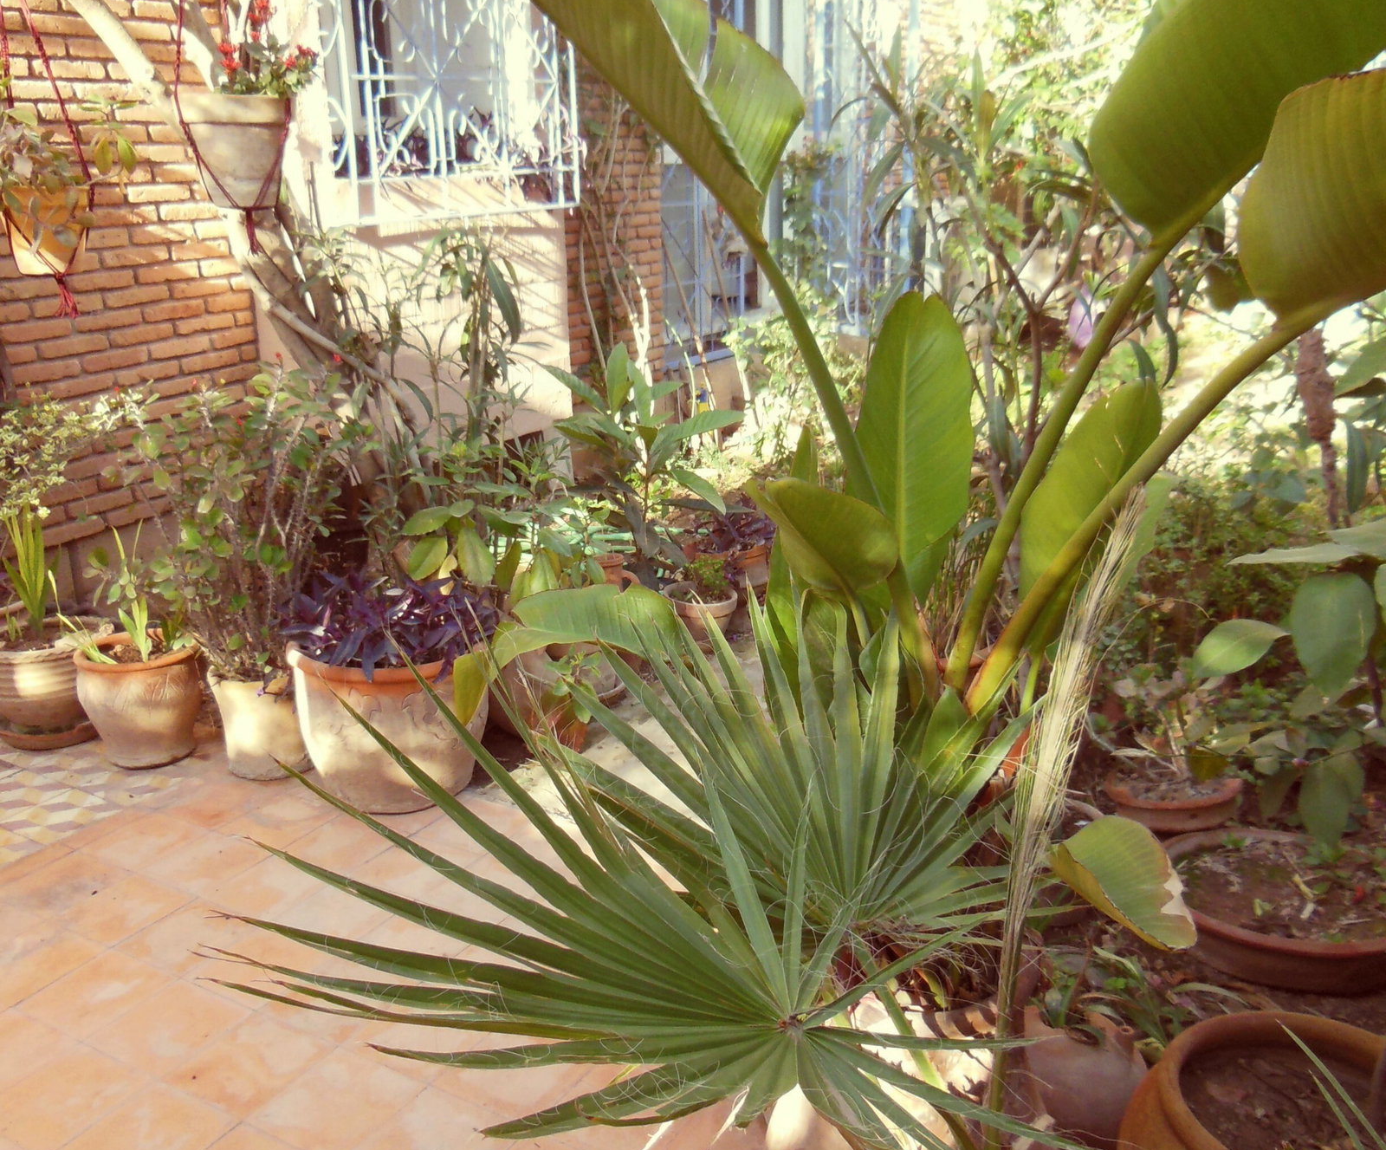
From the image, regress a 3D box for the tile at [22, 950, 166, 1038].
[{"bbox_3d":[-1.057,0.753,2.375,0.199,0.015,0.199,8,21,31],"label":"tile"}]

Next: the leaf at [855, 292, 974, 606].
[{"bbox_3d":[0.435,-0.251,2.620,0.235,0.600,0.130,1,17,9],"label":"leaf"}]

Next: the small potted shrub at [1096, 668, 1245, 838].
[{"bbox_3d":[0.985,0.335,2.704,0.300,0.310,0.300,4,19,20],"label":"small potted shrub"}]

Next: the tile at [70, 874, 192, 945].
[{"bbox_3d":[-1.130,0.671,2.654,0.200,0.014,0.200,8,21,31],"label":"tile"}]

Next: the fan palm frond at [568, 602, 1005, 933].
[{"bbox_3d":[0.115,0.234,1.620,0.560,0.200,0.460,-8,53,-6],"label":"fan palm frond"}]

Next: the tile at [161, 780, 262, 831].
[{"bbox_3d":[-1.082,0.534,3.065,0.200,0.015,0.200,8,21,31],"label":"tile"}]

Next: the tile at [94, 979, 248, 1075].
[{"bbox_3d":[-0.889,0.778,2.276,0.200,0.015,0.200,8,21,31],"label":"tile"}]

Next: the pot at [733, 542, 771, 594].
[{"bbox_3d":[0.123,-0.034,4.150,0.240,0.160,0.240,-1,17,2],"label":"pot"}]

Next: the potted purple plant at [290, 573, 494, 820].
[{"bbox_3d":[-0.691,0.252,3.050,0.480,0.490,0.480,-7,18,-13],"label":"potted purple plant"}]

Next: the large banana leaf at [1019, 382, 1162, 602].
[{"bbox_3d":[0.727,-0.135,2.420,0.240,0.480,0.120,19,16,-7],"label":"large banana leaf"}]

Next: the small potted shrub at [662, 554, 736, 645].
[{"bbox_3d":[0.026,0.068,3.894,0.215,0.245,0.215,-2,17,0],"label":"small potted shrub"}]

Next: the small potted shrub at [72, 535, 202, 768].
[{"bbox_3d":[-1.369,0.181,3.277,0.285,0.560,0.285,-10,19,-23],"label":"small potted shrub"}]

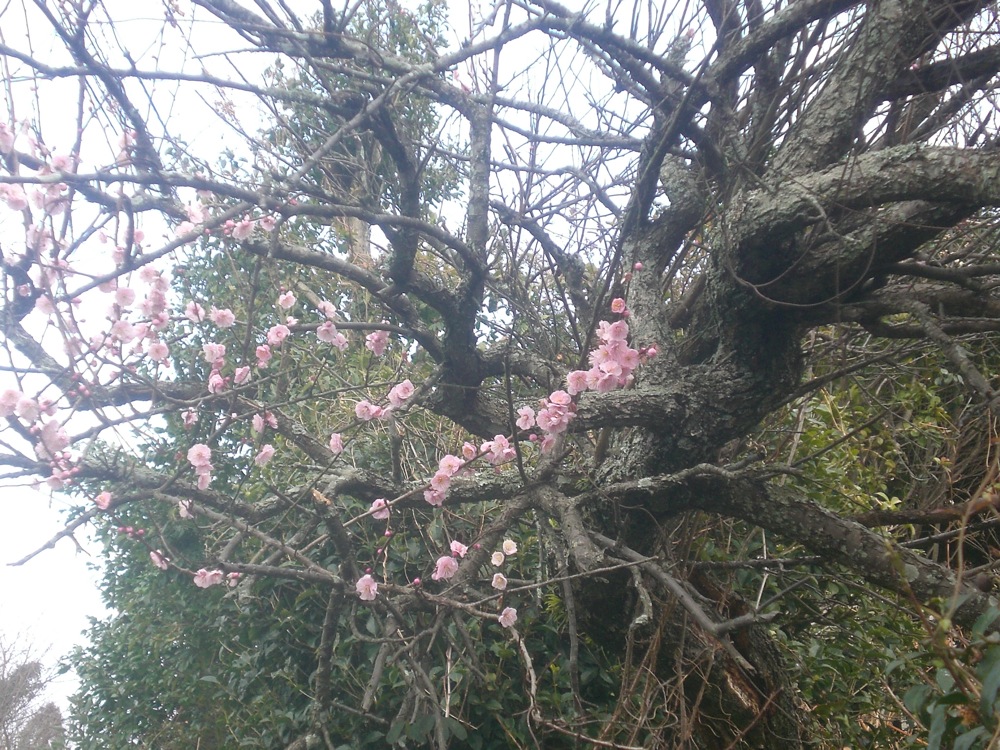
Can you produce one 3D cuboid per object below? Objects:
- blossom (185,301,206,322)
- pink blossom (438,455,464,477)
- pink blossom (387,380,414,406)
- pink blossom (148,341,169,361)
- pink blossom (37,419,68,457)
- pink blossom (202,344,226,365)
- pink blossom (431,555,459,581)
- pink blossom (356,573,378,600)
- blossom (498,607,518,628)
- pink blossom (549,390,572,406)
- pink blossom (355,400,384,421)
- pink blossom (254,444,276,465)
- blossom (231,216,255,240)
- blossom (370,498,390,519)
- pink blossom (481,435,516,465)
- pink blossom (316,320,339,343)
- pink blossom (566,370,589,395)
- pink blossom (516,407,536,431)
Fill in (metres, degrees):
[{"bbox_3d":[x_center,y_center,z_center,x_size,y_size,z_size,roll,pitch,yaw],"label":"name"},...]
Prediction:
[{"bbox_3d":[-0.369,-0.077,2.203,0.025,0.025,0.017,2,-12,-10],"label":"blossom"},{"bbox_3d":[-0.059,0.107,2.150,0.025,0.025,0.016,1,0,-3],"label":"pink blossom"},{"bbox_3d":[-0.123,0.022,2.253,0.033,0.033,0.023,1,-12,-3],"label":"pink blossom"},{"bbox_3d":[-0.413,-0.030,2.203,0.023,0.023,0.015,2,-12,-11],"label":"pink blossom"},{"bbox_3d":[-0.479,0.068,1.950,0.030,0.034,0.022,1,0,-6],"label":"pink blossom"},{"bbox_3d":[-0.392,-0.028,2.500,0.032,0.032,0.024,-5,9,23],"label":"pink blossom"},{"bbox_3d":[-0.067,0.233,2.203,0.033,0.030,0.020,2,-12,-11],"label":"pink blossom"},{"bbox_3d":[-0.154,0.247,2.120,0.025,0.029,0.017,1,11,-3],"label":"pink blossom"},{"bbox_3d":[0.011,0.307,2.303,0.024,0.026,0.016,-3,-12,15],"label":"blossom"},{"bbox_3d":[0.071,0.027,2.150,0.026,0.026,0.017,0,-49,0],"label":"pink blossom"},{"bbox_3d":[-0.176,0.048,2.450,0.039,0.026,0.024,-1,6,6],"label":"pink blossom"},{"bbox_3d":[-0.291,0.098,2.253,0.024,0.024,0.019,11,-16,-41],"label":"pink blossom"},{"bbox_3d":[-0.354,-0.201,2.500,0.032,0.032,0.024,7,26,-30],"label":"blossom"},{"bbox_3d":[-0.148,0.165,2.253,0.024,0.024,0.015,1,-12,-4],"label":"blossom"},{"bbox_3d":[-0.002,0.096,2.350,0.045,0.037,0.030,1,8,-6],"label":"pink blossom"},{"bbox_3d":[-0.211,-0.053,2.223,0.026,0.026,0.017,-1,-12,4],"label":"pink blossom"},{"bbox_3d":[0.103,0.010,2.420,0.028,0.031,0.022,-1,6,6],"label":"pink blossom"},{"bbox_3d":[0.031,0.051,2.150,0.024,0.028,0.016,0,0,0],"label":"pink blossom"}]

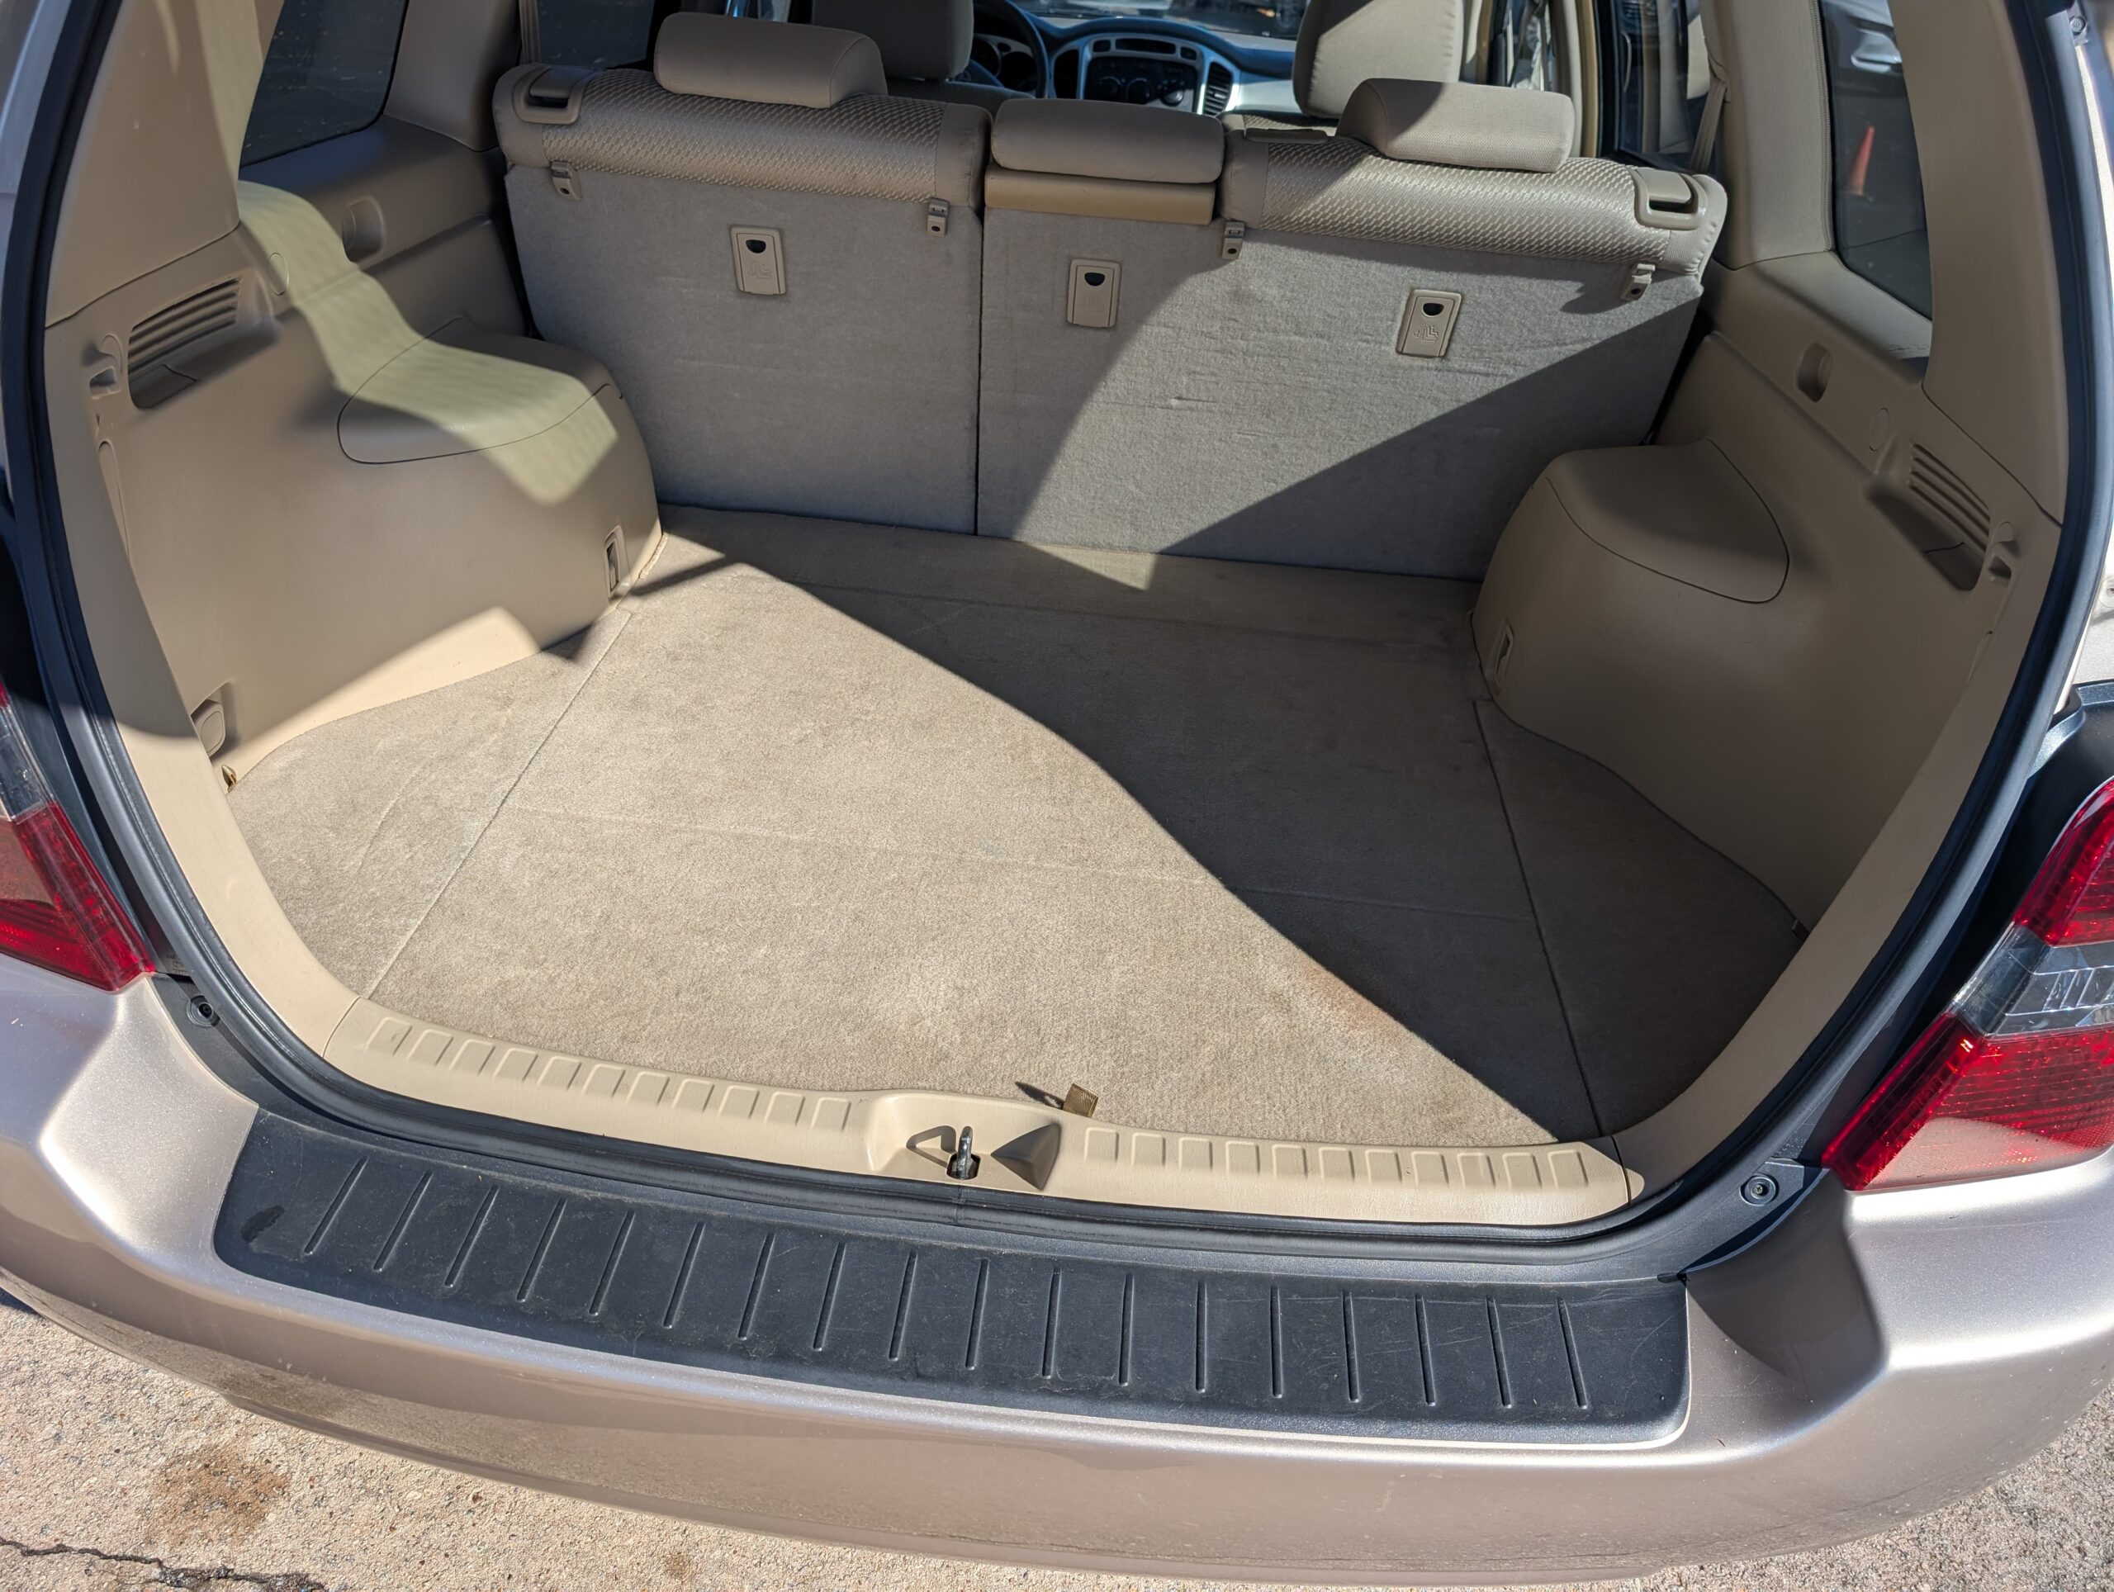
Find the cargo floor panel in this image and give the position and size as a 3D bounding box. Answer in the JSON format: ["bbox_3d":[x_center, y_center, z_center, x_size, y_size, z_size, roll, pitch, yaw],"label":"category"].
[{"bbox_3d":[-0.027,-0.036,1.528,1.474,0.040,0.999,6,35,1],"label":"cargo floor panel"}]

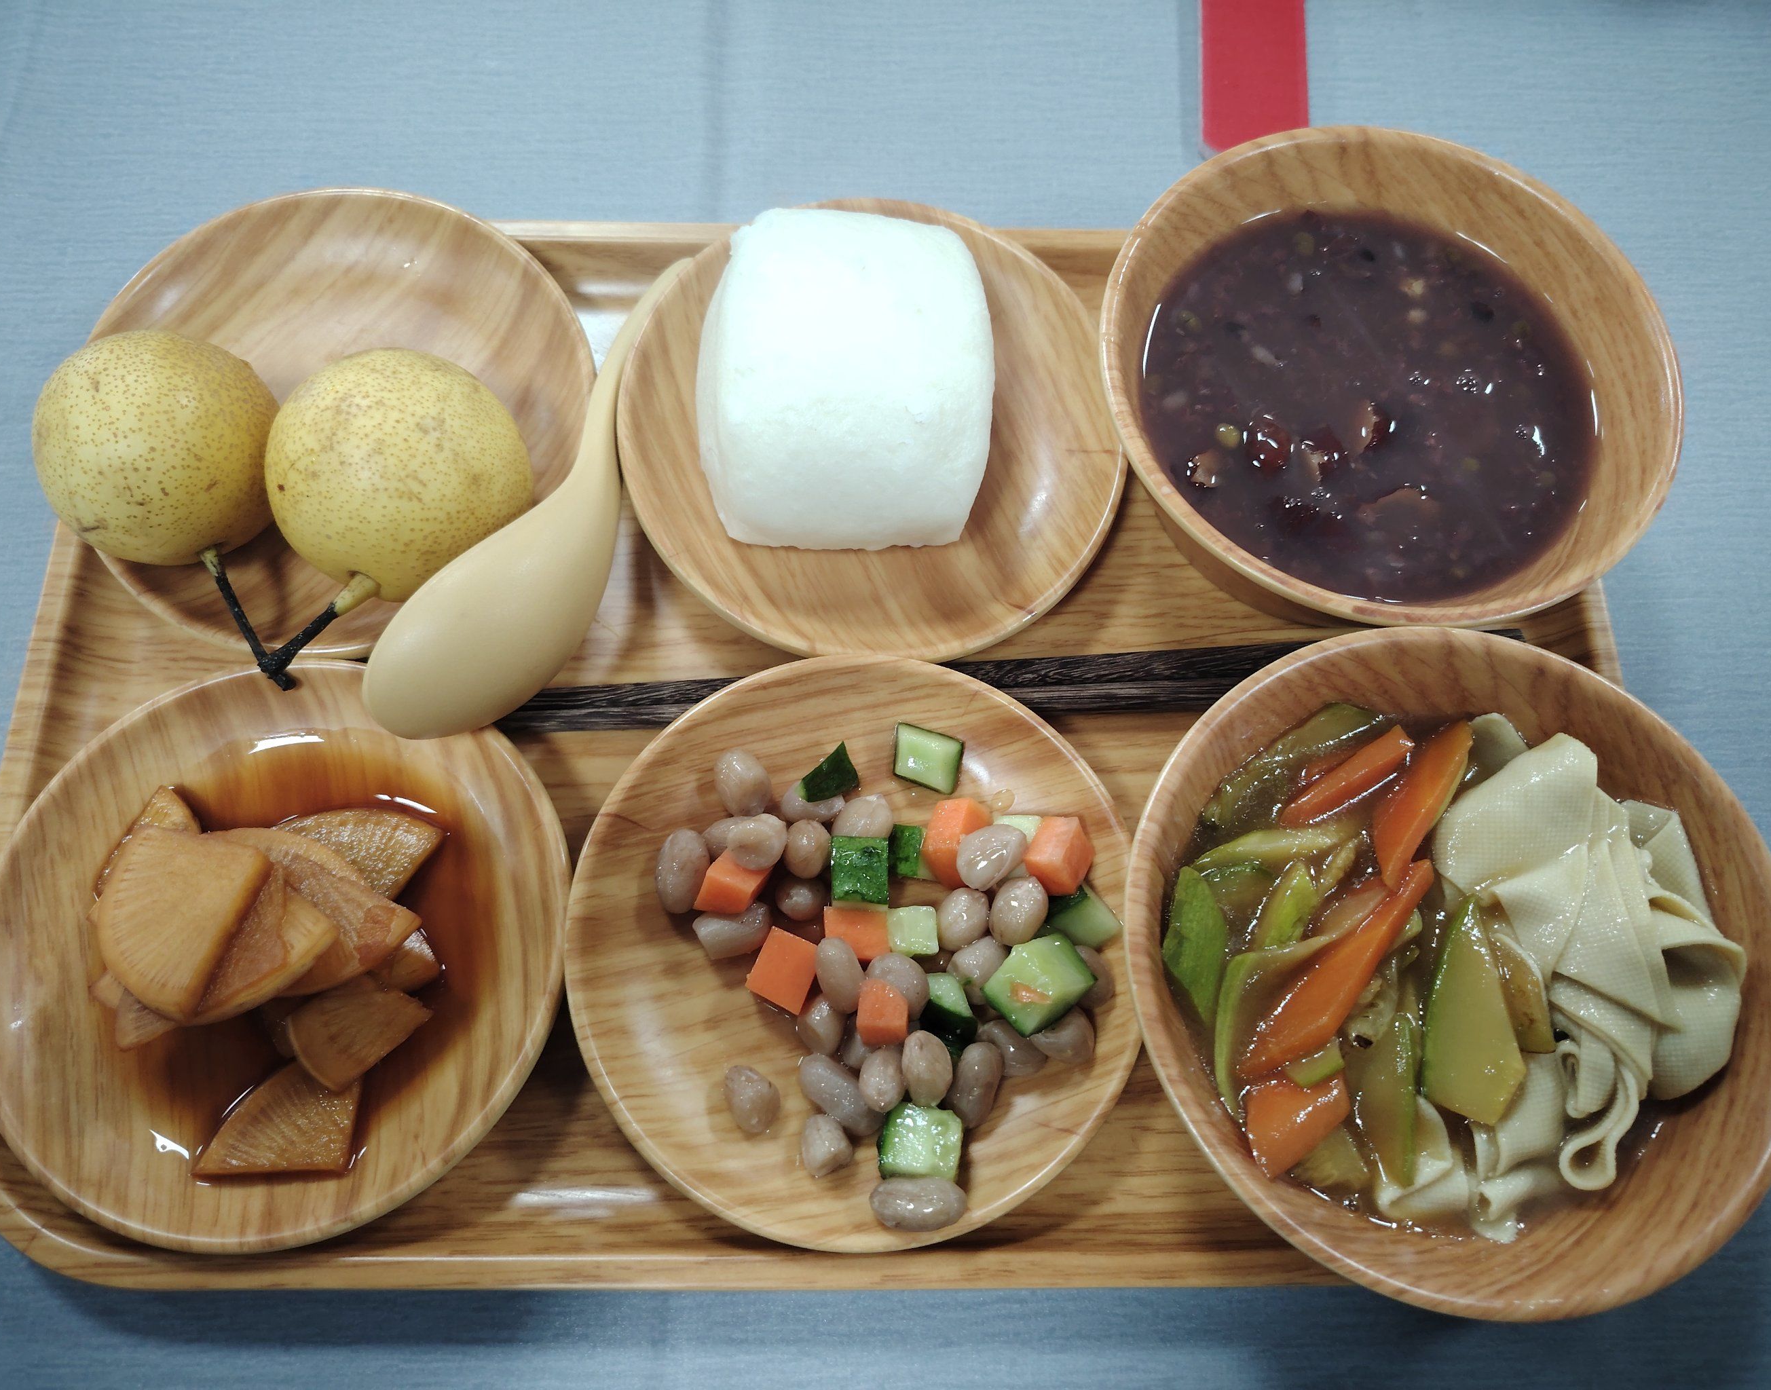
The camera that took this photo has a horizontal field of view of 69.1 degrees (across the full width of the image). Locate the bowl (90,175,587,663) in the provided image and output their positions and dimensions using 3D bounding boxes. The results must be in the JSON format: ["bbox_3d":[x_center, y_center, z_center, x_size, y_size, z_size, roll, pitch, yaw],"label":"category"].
[{"bbox_3d":[-0.136,-0.066,0.326,0.127,0.027,0.127,0,72,-2],"label":"bowl"}]

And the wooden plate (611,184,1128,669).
[{"bbox_3d":[-0.003,-0.064,0.332,0.127,0.027,0.127,0,72,-2],"label":"wooden plate"}]

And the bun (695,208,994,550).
[{"bbox_3d":[-0.010,-0.080,0.318,0.072,0.049,0.078,1,72,-1],"label":"bun"}]

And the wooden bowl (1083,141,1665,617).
[{"bbox_3d":[0.117,-0.069,0.323,0.133,0.055,0.133,0,72,-2],"label":"wooden bowl"}]

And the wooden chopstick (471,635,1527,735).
[{"bbox_3d":[0.029,-0.002,0.323,0.268,0.008,0.017,-3,72,-3],"label":"wooden chopstick"}]

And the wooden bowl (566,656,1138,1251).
[{"bbox_3d":[-0.006,0.056,0.293,0.127,0.027,0.127,0,72,-2],"label":"wooden bowl"}]

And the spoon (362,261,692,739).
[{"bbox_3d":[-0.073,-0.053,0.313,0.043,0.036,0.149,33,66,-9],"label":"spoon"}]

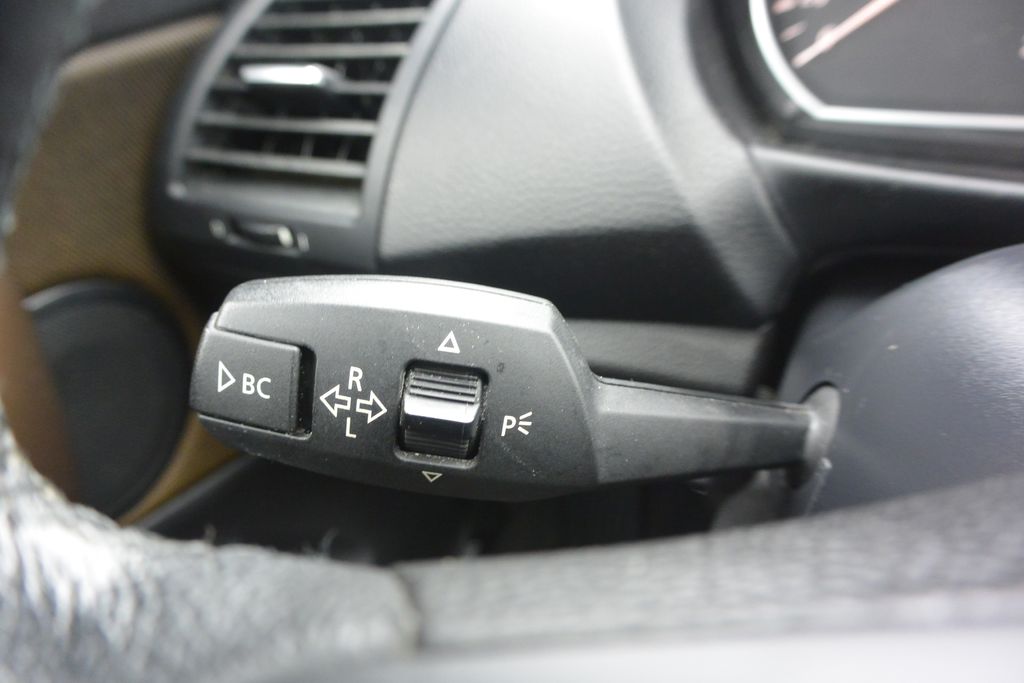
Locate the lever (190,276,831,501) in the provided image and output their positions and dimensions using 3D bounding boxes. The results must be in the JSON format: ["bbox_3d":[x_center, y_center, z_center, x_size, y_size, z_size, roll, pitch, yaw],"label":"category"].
[{"bbox_3d":[-0.001,0.009,0.147,0.117,0.037,0.027,6,8,2],"label":"lever"}]

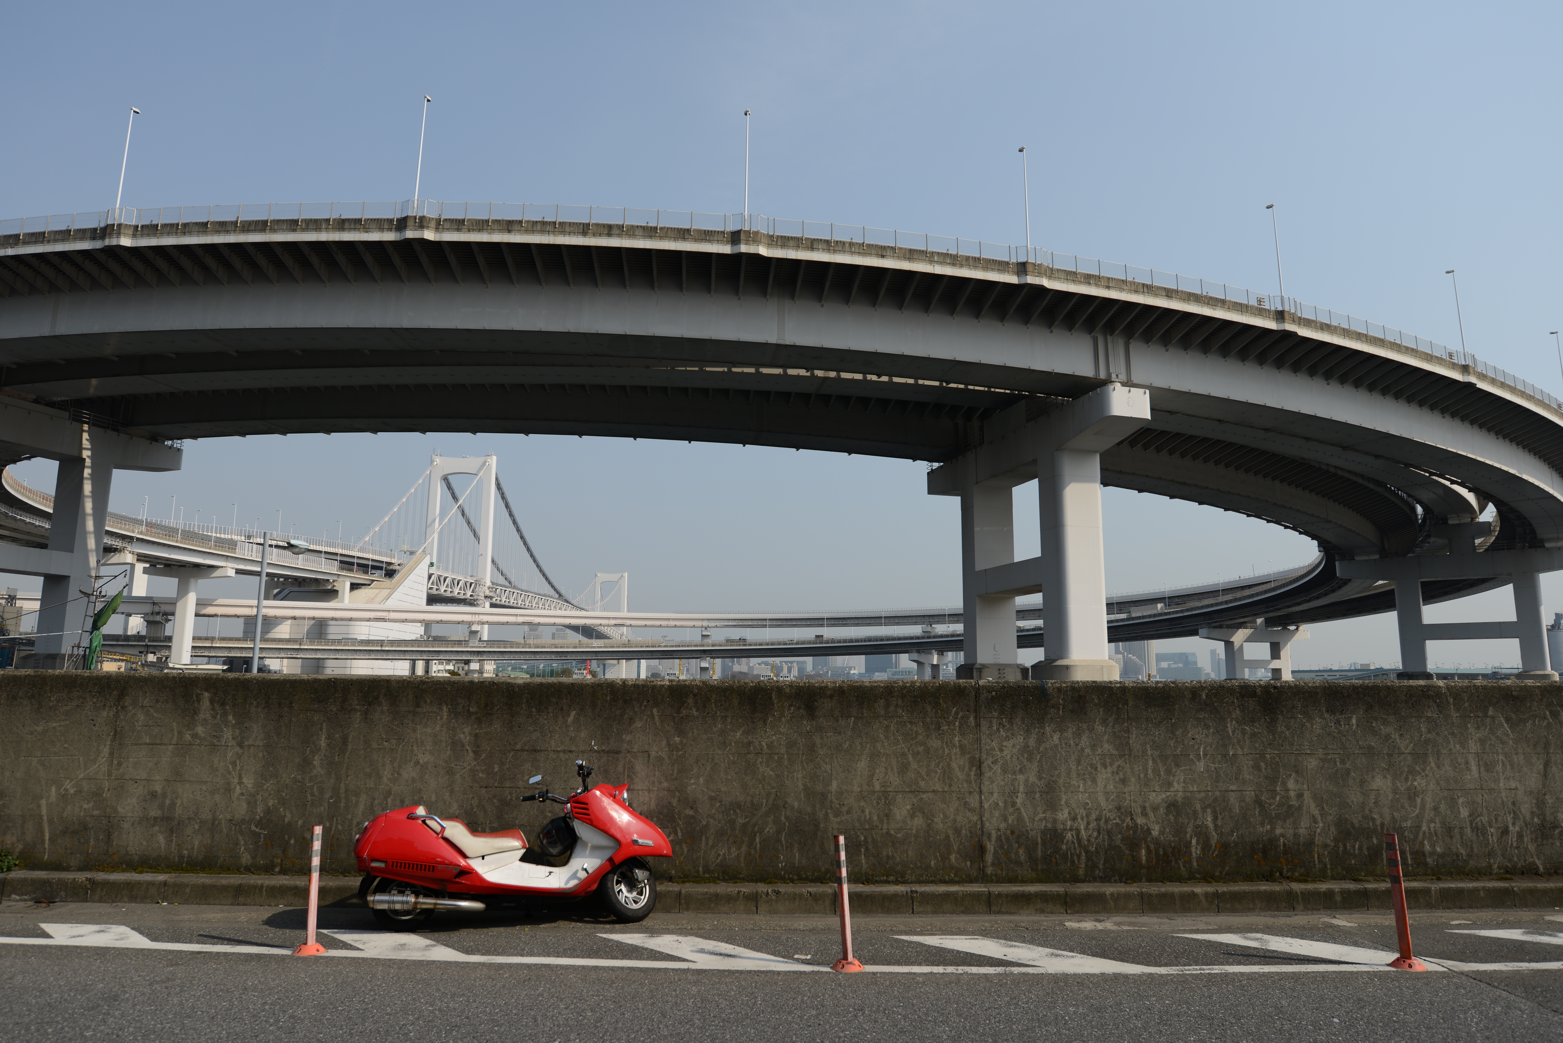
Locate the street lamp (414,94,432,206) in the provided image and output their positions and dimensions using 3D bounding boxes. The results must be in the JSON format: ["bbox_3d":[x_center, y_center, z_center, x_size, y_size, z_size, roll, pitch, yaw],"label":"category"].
[{"bbox_3d":[-22.055,-22.320,61.273,0.250,7.800,0.800,0,-9,2],"label":"street lamp"}]

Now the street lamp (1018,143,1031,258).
[{"bbox_3d":[15.634,-20.295,64.250,0.250,7.800,0.800,3,-10,-13],"label":"street lamp"}]

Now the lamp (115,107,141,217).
[{"bbox_3d":[-41.698,-22.623,63.630,0.250,7.800,0.800,-1,-10,10],"label":"lamp"}]

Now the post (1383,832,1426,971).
[{"bbox_3d":[4.038,2.470,6.513,0.240,0.810,0.240,0,-9,0],"label":"post"}]

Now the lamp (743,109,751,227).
[{"bbox_3d":[-2.127,-21.382,61.092,0.250,7.800,0.800,1,-9,-5],"label":"lamp"}]

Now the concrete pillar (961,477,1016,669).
[{"bbox_3d":[18.090,5.445,86.838,3.600,16.750,2.740,3,-10,-16],"label":"concrete pillar"}]

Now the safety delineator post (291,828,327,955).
[{"bbox_3d":[-3.116,2.445,6.666,0.240,0.810,0.240,0,-9,0],"label":"safety delineator post"}]

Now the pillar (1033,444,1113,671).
[{"bbox_3d":[21.719,3.406,74.312,3.550,16.750,2.700,3,-10,-16],"label":"pillar"}]

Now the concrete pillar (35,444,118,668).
[{"bbox_3d":[-61.452,3.957,86.807,3.100,18.380,2.650,-3,-10,18],"label":"concrete pillar"}]

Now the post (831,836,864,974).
[{"bbox_3d":[0.419,2.425,6.396,0.240,0.810,0.240,0,-9,0],"label":"post"}]

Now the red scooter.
[{"bbox_3d":[-1.931,2.398,7.527,2.250,1.200,0.760,2,-10,-10],"label":"red scooter"}]

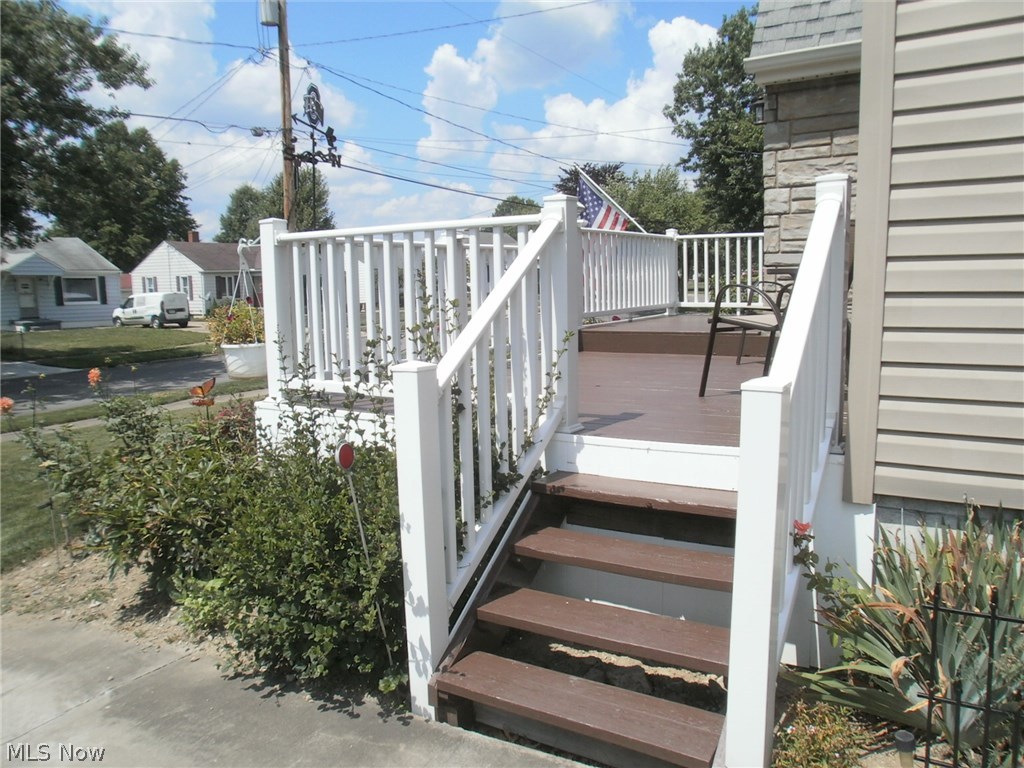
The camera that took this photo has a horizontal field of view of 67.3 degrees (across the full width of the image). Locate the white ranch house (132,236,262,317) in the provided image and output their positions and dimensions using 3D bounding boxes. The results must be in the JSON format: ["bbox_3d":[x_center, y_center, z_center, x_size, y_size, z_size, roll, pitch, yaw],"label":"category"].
[{"bbox_3d":[-19.559,-7.485,53.139,7.200,5.300,10.000,3,9,30],"label":"white ranch house"}]

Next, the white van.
[{"bbox_3d":[-20.028,-4.030,42.426,4.740,1.880,1.850,3,9,29],"label":"white van"}]

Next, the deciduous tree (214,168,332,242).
[{"bbox_3d":[-22.595,-14.107,74.900,11.200,13.190,10.500,-4,8,-16],"label":"deciduous tree"}]

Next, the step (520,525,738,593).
[{"bbox_3d":[0.473,0.660,2.910,0.925,0.041,0.238,3,9,30],"label":"step"}]

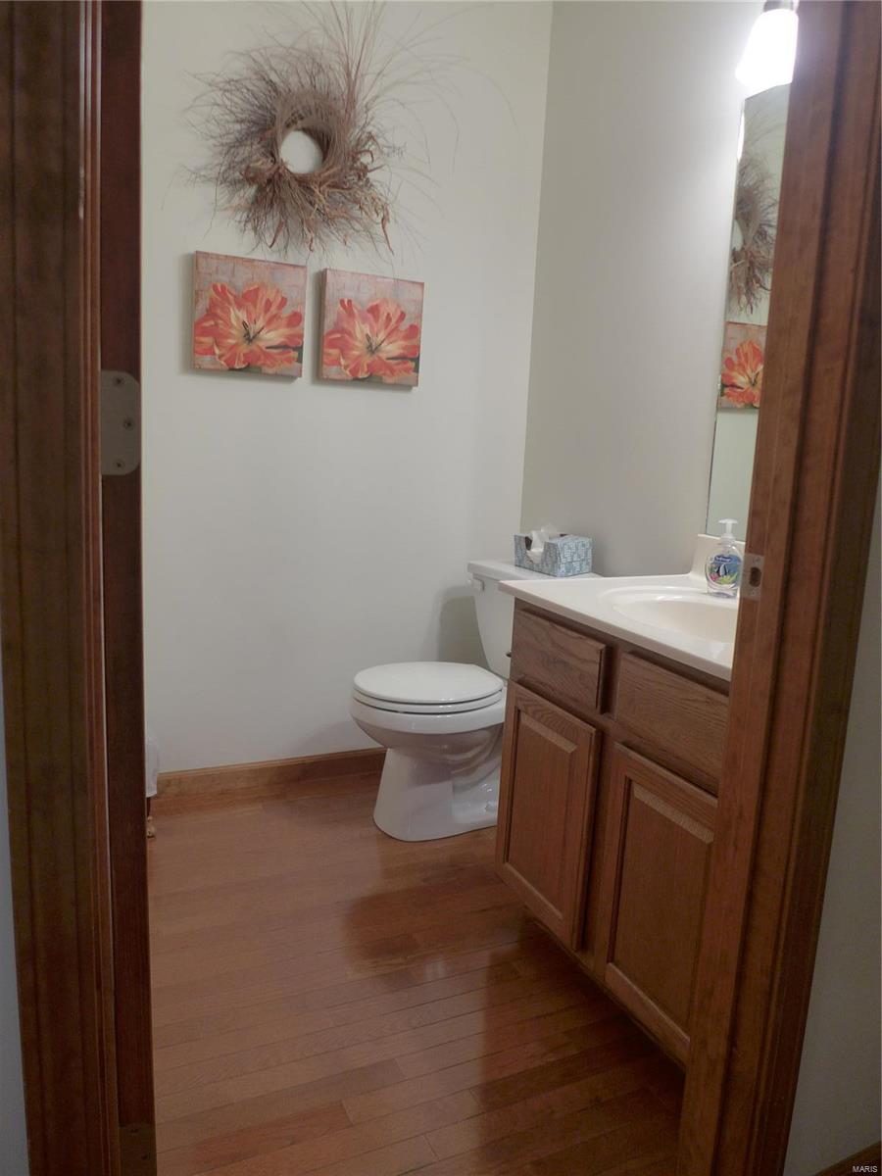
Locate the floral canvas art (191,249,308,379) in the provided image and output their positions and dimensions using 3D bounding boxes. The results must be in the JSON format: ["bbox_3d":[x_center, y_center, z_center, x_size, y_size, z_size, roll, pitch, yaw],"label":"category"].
[{"bbox_3d":[-0.537,-0.759,2.292,0.304,0.308,0.039,-2,11,-24],"label":"floral canvas art"}]

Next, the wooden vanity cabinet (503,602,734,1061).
[{"bbox_3d":[0.526,0.456,1.604,0.535,0.761,0.738,-2,11,-24],"label":"wooden vanity cabinet"}]

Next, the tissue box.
[{"bbox_3d":[0.335,-0.096,2.404,0.130,0.093,0.212,-3,11,-29],"label":"tissue box"}]

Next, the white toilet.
[{"bbox_3d":[0.077,0.319,2.363,0.702,0.733,0.458,-2,11,-24],"label":"white toilet"}]

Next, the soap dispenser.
[{"bbox_3d":[0.596,-0.064,1.709,0.077,0.162,0.045,10,12,38],"label":"soap dispenser"}]

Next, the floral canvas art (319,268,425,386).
[{"bbox_3d":[-0.206,-0.769,2.440,0.305,0.307,0.039,-2,11,-24],"label":"floral canvas art"}]

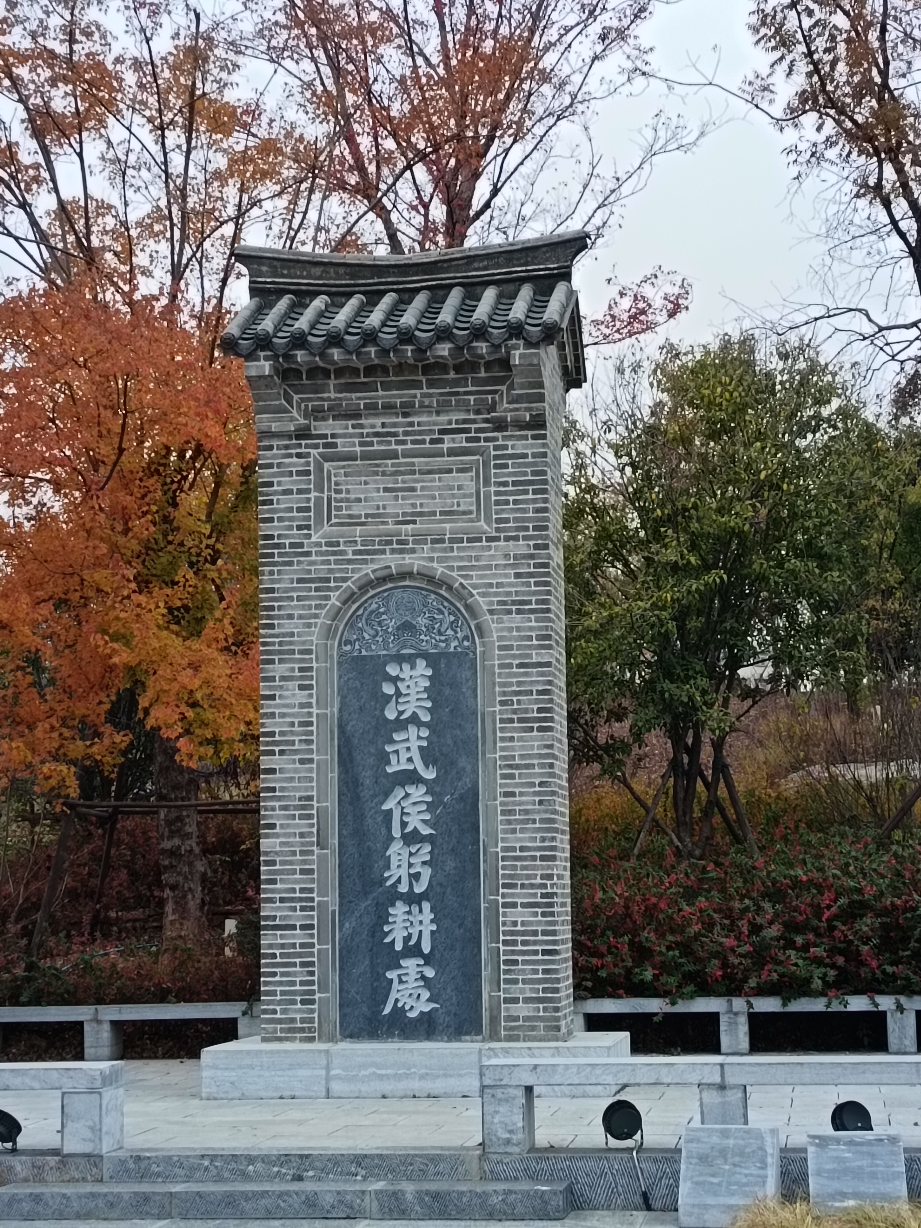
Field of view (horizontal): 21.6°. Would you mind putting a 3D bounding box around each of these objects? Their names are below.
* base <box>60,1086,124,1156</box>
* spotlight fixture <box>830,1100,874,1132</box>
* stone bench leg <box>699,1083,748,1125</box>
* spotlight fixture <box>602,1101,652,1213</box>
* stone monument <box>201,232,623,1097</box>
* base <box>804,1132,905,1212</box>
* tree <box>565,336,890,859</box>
[{"bbox_3d":[-1.941,2.667,12.759,0.219,0.342,0.380,-2,-7,8],"label":"base"},{"bbox_3d":[1.987,2.585,12.206,0.195,0.250,0.210,0,-7,-9],"label":"spotlight fixture"},{"bbox_3d":[1.348,2.560,12.301,0.220,0.342,0.380,-2,-7,8],"label":"stone bench leg"},{"bbox_3d":[0.848,2.752,12.315,0.225,0.540,0.300,-1,-7,-3],"label":"spotlight fixture"},{"bbox_3d":[-0.284,0.271,16.789,2.690,5.960,1.690,-2,-7,8],"label":"stone monument"},{"bbox_3d":[1.917,2.724,11.636,0.455,0.407,0.420,-2,-7,8],"label":"base"},{"bbox_3d":[2.493,-0.146,23.349,3.288,5.194,3.088,-2,-7,8],"label":"tree"}]

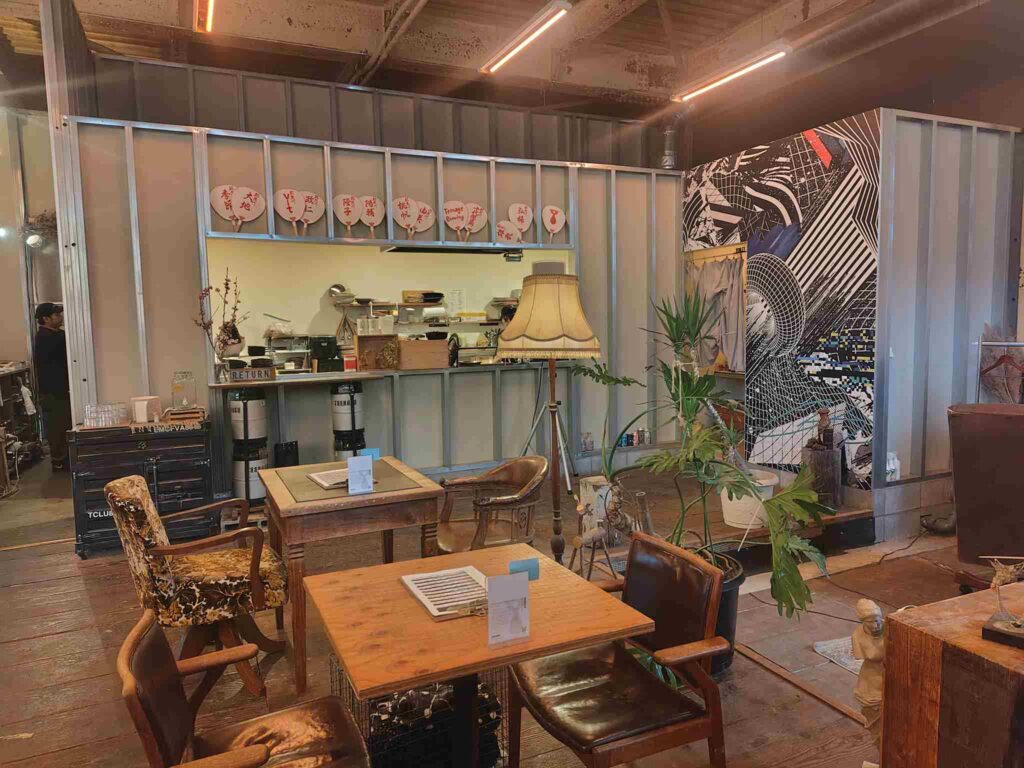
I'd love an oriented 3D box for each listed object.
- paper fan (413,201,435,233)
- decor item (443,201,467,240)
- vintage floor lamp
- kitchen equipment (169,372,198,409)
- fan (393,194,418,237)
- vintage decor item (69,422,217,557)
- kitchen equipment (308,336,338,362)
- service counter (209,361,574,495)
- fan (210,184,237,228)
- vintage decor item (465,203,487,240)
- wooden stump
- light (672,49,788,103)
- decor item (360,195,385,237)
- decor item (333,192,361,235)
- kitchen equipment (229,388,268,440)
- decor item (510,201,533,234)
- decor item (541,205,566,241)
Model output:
[{"bbox_3d":[-0.770,-1.370,5.650,0.240,0.355,0.020,23,-6,-24],"label":"paper fan"},{"bbox_3d":[-0.463,-1.404,5.788,0.240,0.355,0.020,-11,9,-24],"label":"decor item"},{"bbox_3d":[0.227,0.253,3.857,0.565,1.751,0.565,-1,5,0],"label":"vintage floor lamp"},{"bbox_3d":[-2.273,0.035,4.720,0.155,0.265,0.160,-3,6,-24],"label":"kitchen equipment"},{"bbox_3d":[-0.856,-1.339,5.537,0.214,0.352,0.025,-13,9,-23],"label":"fan"},{"bbox_3d":[-2.527,0.686,4.727,0.848,0.844,0.390,-3,6,-24],"label":"vintage decor item"},{"bbox_3d":[-1.599,-0.301,5.713,0.221,0.181,0.230,-3,6,-24],"label":"kitchen equipment"},{"bbox_3d":[-0.856,0.355,5.822,3.140,0.980,0.460,-3,6,-24],"label":"service counter"},{"bbox_3d":[-2.087,-1.302,5.051,0.240,0.355,0.020,-16,11,-23],"label":"fan"},{"bbox_3d":[-0.314,-1.396,5.857,0.235,0.320,0.030,-3,6,-24],"label":"vintage decor item"},{"bbox_3d":[2.407,0.704,5.263,0.298,0.452,0.288,1,6,25],"label":"wooden stump"},{"bbox_3d":[1.891,-2.705,5.951,0.110,0.100,1.270,-3,6,-24],"label":"light"},{"bbox_3d":[-1.113,-1.318,5.422,0.214,0.352,0.025,-3,6,-24],"label":"decor item"},{"bbox_3d":[-1.291,-1.305,5.343,0.213,0.352,0.025,-6,6,-24],"label":"decor item"},{"bbox_3d":[-1.929,0.240,4.990,0.256,0.442,0.256,-3,6,-24],"label":"kitchen equipment"},{"bbox_3d":[0.074,-1.459,6.024,0.240,0.290,0.030,-3,6,-24],"label":"decor item"},{"bbox_3d":[0.375,-1.470,6.168,0.240,0.355,0.020,4,2,-25],"label":"decor item"}]

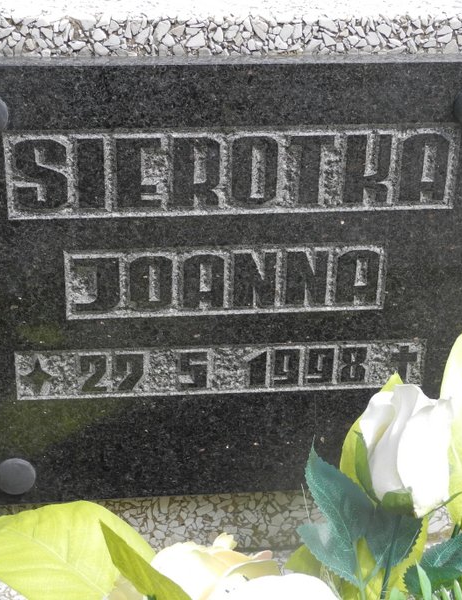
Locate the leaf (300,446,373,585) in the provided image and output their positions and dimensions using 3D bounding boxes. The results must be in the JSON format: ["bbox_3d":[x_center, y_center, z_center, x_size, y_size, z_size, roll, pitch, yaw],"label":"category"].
[{"bbox_3d":[0.071,0.146,0.700,0.051,0.092,0.024,-19,9,-4],"label":"leaf"}]

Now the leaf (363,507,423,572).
[{"bbox_3d":[0.112,0.163,0.715,0.042,0.052,0.018,11,12,-2],"label":"leaf"}]

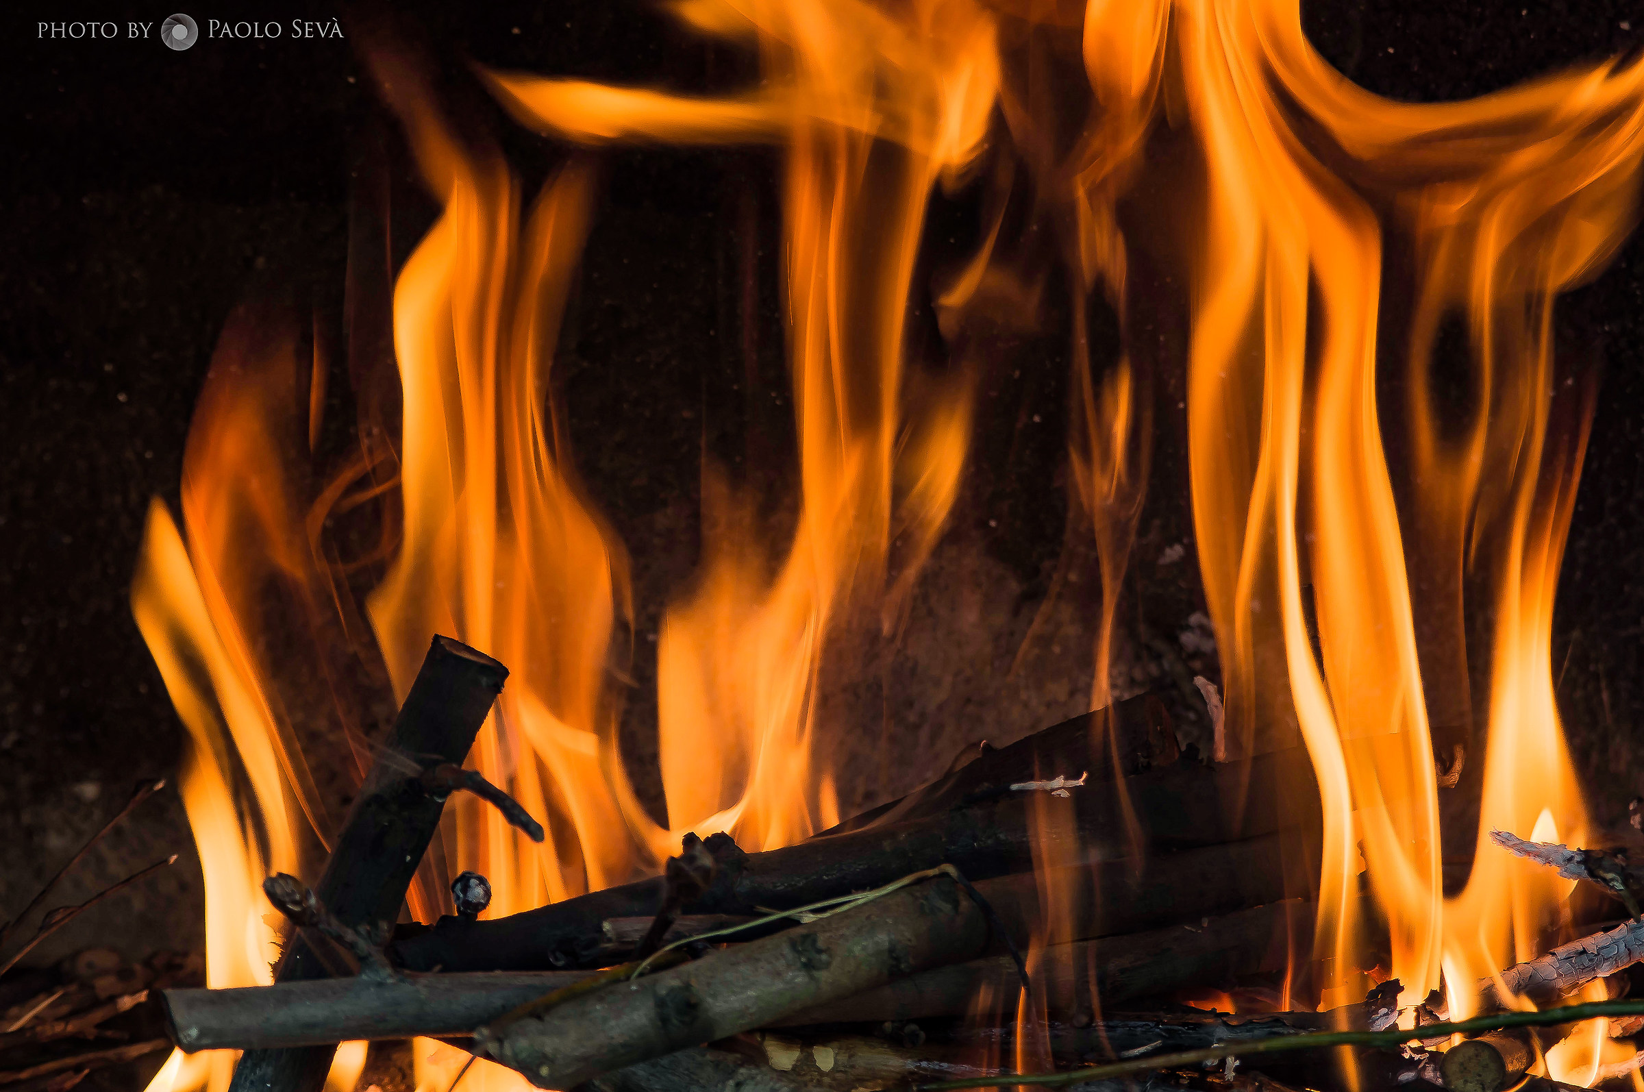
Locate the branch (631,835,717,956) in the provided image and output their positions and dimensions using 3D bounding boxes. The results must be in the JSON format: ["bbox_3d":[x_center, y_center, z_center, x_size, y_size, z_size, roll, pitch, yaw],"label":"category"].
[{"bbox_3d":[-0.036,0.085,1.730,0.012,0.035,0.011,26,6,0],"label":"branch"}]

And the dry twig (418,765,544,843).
[{"bbox_3d":[-0.081,0.062,1.725,0.035,0.009,0.007,28,18,19],"label":"dry twig"}]

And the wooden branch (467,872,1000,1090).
[{"bbox_3d":[-0.020,0.104,1.710,0.130,0.020,0.020,-19,15,-22],"label":"wooden branch"}]

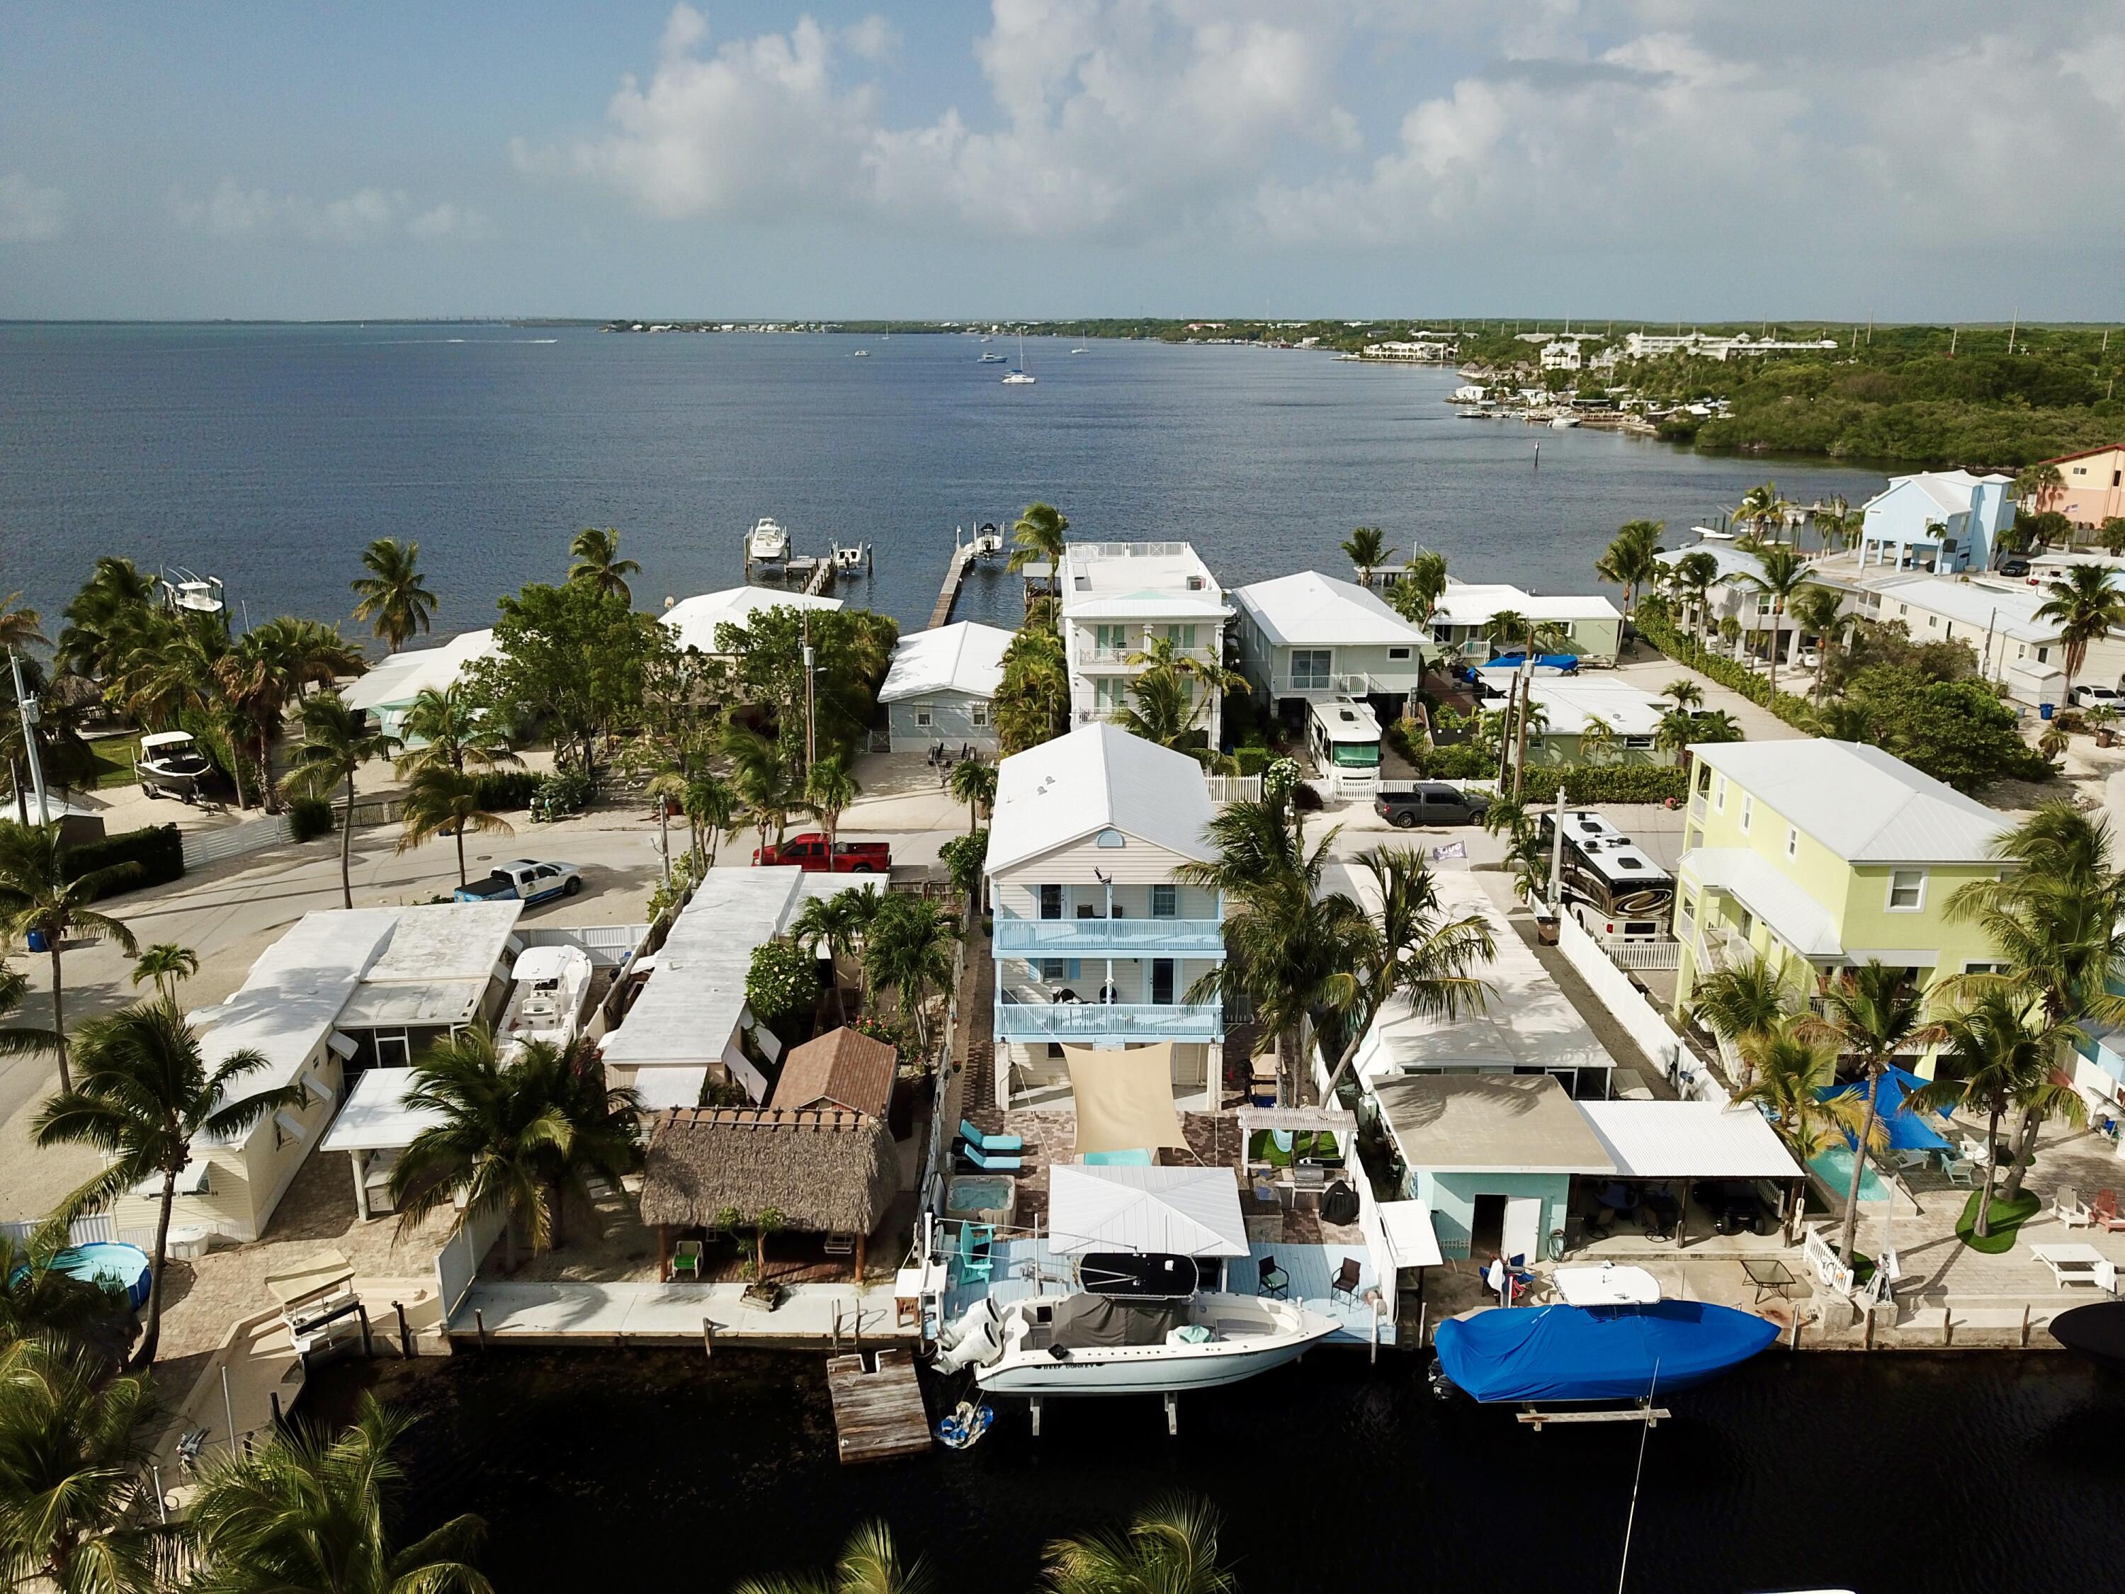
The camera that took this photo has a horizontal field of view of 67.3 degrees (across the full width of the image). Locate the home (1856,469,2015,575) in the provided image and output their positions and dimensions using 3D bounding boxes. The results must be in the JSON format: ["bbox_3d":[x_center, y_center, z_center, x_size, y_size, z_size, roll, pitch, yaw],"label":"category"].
[{"bbox_3d":[89.200,-28.172,161.822,13.300,9.700,9.800,-16,23,-43],"label":"home"}]

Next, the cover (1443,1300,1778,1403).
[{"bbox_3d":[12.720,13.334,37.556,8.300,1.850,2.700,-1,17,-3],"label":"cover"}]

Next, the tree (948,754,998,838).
[{"bbox_3d":[-4.250,0.256,76.492,2.600,4.400,2.600,0,17,0],"label":"tree"}]

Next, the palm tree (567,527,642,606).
[{"bbox_3d":[-33.500,-14.344,116.826,5.300,10.500,5.300,0,17,0],"label":"palm tree"}]

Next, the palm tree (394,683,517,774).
[{"bbox_3d":[-32.628,-3.118,86.507,6.624,6.226,6.624,0,17,0],"label":"palm tree"}]

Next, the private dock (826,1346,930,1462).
[{"bbox_3d":[-4.380,14.499,37.988,2.030,0.380,3.520,-4,17,-13],"label":"private dock"}]

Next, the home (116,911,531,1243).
[{"bbox_3d":[-23.805,8.427,53.689,8.200,3.300,19.000,-3,17,-9],"label":"home"}]

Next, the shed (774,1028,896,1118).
[{"bbox_3d":[-7.100,9.632,50.210,3.500,3.000,4.900,0,17,0],"label":"shed"}]

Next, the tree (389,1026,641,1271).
[{"bbox_3d":[-14.200,9.420,42.074,6.400,6.600,6.200,0,17,0],"label":"tree"}]

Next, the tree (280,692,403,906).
[{"bbox_3d":[-30.738,0.313,68.647,5.158,9.925,5.158,0,17,0],"label":"tree"}]

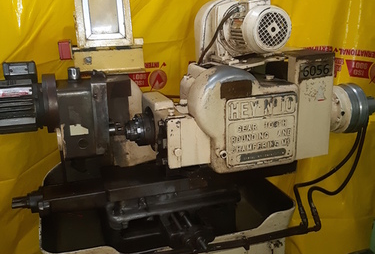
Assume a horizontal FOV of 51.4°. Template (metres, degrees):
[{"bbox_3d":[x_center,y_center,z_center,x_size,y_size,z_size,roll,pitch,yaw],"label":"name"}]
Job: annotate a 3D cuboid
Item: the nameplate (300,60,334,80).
[{"bbox_3d":[0.520,-0.231,1.577,0.154,0.067,0.005,-7,16,-16],"label":"nameplate"}]

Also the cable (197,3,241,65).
[{"bbox_3d":[0.132,-0.387,1.639,0.188,0.231,0.070,-7,16,-16],"label":"cable"}]

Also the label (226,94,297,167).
[{"bbox_3d":[0.296,0.015,1.559,0.304,0.285,0.015,-7,16,-16],"label":"label"}]

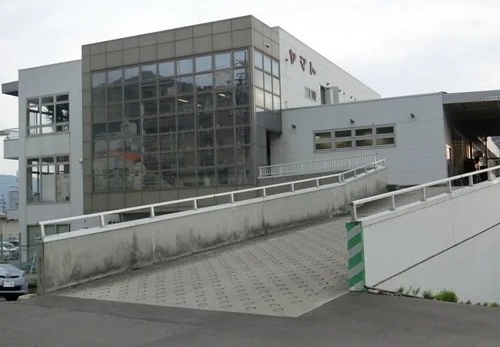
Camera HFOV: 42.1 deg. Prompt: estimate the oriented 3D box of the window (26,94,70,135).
[{"bbox_3d":[-12.365,-3.545,39.881,3.367,2.484,0.180,-4,-5,25],"label":"window"}]

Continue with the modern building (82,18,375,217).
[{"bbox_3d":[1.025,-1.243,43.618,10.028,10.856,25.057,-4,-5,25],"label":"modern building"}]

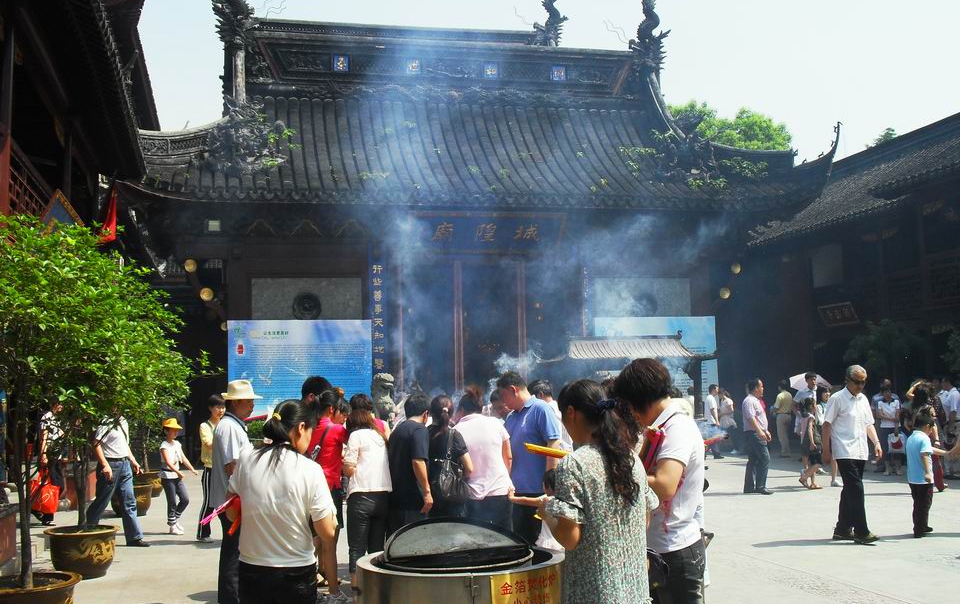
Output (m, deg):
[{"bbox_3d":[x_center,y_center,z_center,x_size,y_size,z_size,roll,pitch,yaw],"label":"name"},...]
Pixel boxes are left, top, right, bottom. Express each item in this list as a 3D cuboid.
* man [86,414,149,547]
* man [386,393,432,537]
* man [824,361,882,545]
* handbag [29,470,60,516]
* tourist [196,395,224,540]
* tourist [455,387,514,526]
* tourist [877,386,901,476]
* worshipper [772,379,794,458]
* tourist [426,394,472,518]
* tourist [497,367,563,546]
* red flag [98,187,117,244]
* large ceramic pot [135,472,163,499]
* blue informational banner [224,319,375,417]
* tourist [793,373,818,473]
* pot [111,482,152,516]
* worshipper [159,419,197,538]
[{"bbox_3d":[-4.063,1.840,10.850,0.640,1.660,0.480,-4,-6,25],"label":"man"},{"bbox_3d":[-0.516,1.438,6.998,0.470,1.600,0.360,-6,-7,42],"label":"man"},{"bbox_3d":[3.691,1.525,9.642,0.500,1.720,0.380,4,-7,-45],"label":"man"},{"bbox_3d":[-5.479,2.437,12.239,0.400,0.580,0.170,-3,-5,15],"label":"handbag"},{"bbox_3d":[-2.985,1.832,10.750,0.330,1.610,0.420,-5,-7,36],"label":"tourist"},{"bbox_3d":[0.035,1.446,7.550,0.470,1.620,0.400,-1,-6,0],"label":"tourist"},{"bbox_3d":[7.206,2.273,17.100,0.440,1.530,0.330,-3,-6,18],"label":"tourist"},{"bbox_3d":[6.539,2.524,20.842,0.480,1.670,0.330,1,-6,-25],"label":"worshipper"},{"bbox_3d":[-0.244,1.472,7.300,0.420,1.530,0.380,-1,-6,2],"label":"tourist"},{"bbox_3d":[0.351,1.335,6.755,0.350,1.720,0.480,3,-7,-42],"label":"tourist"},{"bbox_3d":[-5.757,-1.337,15.000,0.280,0.900,0.200,1,-6,-18],"label":"red flag"},{"bbox_3d":[-5.413,2.995,15.800,0.500,0.390,0.500,-1,-6,0],"label":"large ceramic pot"},{"bbox_3d":[-3.742,1.459,20.324,2.990,2.150,0.100,0,-5,-12],"label":"blue informational banner"},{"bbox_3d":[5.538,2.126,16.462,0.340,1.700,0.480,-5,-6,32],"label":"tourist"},{"bbox_3d":[-4.769,2.730,13.300,0.550,0.400,0.550,-1,-6,0],"label":"pot"},{"bbox_3d":[-3.537,2.044,11.350,0.400,1.330,0.330,-4,-6,30],"label":"worshipper"}]

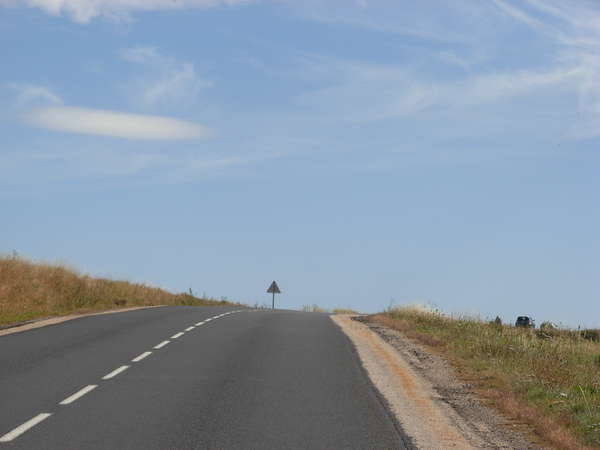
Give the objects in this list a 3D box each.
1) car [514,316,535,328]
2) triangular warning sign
[{"bbox_3d":[25.616,11.123,240.000,1.690,1.440,3.950,1,-3,14],"label":"car"},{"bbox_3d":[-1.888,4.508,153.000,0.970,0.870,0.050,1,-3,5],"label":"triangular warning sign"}]

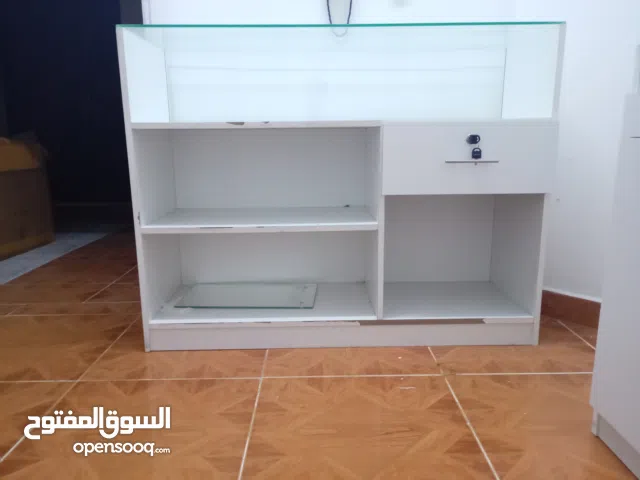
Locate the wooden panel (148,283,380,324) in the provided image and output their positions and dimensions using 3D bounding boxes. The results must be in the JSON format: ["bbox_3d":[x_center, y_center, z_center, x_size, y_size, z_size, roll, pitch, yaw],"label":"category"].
[{"bbox_3d":[-0.168,0.209,1.540,0.672,0.018,0.343,-1,12,-1],"label":"wooden panel"}]

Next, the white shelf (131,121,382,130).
[{"bbox_3d":[-0.170,-0.350,1.426,0.683,0.018,0.351,-1,12,-1],"label":"white shelf"}]

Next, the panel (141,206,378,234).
[{"bbox_3d":[-0.171,-0.070,1.480,0.672,0.018,0.343,-1,12,-1],"label":"panel"}]

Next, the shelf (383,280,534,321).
[{"bbox_3d":[0.411,0.202,1.547,0.450,0.018,0.343,-1,12,-1],"label":"shelf"}]

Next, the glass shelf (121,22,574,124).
[{"bbox_3d":[0.059,-0.482,1.403,1.168,0.241,0.361,-1,12,-1],"label":"glass shelf"}]

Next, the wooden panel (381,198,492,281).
[{"bbox_3d":[0.407,-0.032,1.681,0.450,0.381,0.018,-1,12,-1],"label":"wooden panel"}]

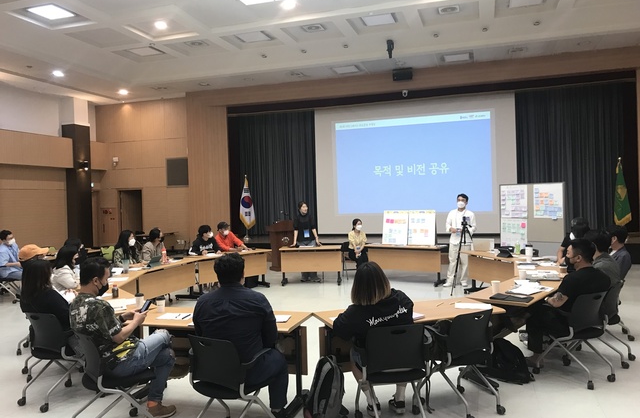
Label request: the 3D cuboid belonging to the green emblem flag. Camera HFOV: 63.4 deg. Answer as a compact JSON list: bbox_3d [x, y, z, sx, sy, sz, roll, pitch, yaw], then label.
[{"bbox_3d":[7.422,-0.384,12.749,0.420,1.780,0.320,-1,1,27],"label":"green emblem flag"}]

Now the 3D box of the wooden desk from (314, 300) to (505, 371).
[{"bbox_3d":[0.746,1.227,4.391,1.500,0.720,0.620,-2,1,-18],"label":"wooden desk"}]

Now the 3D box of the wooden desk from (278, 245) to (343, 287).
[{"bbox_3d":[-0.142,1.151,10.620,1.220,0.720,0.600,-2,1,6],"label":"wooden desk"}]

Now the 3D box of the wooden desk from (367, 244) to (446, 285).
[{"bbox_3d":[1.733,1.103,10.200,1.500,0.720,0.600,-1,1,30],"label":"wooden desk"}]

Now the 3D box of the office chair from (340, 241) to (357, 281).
[{"bbox_3d":[0.755,1.078,10.873,0.500,0.780,0.520,-2,1,-5],"label":"office chair"}]

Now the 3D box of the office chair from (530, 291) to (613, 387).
[{"bbox_3d":[2.324,1.136,4.740,0.540,0.800,0.600,-2,1,-29],"label":"office chair"}]

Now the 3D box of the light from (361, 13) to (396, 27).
[{"bbox_3d":[1.242,-3.991,10.843,0.610,0.080,0.610,-1,1,17],"label":"light"}]

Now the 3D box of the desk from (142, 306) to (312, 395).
[{"bbox_3d":[-0.853,1.274,4.361,1.500,0.720,0.620,-1,1,16],"label":"desk"}]

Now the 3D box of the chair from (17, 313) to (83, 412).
[{"bbox_3d":[-2.310,1.292,4.577,0.520,0.790,0.570,-1,1,32],"label":"chair"}]

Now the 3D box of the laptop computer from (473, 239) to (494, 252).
[{"bbox_3d":[2.879,0.623,9.073,0.360,0.220,0.270,-1,1,27],"label":"laptop computer"}]

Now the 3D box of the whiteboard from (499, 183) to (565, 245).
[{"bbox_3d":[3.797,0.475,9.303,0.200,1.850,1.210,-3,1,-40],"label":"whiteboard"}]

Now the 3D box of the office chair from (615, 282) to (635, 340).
[{"bbox_3d":[3.283,1.087,5.990,0.580,0.800,0.560,-1,1,13],"label":"office chair"}]

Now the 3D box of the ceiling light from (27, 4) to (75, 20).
[{"bbox_3d":[-5.099,-3.769,9.845,0.610,0.080,0.610,-1,1,17],"label":"ceiling light"}]

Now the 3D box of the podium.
[{"bbox_3d":[-0.955,0.890,12.716,0.620,1.220,0.480,-2,1,-27],"label":"podium"}]

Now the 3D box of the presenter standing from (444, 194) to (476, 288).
[{"bbox_3d":[2.658,0.582,9.832,0.540,1.730,0.380,-1,1,25],"label":"presenter standing"}]

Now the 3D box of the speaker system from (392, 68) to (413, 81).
[{"bbox_3d":[2.029,-3.296,12.687,0.480,0.270,0.300,-1,11,17],"label":"speaker system"}]

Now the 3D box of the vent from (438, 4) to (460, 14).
[{"bbox_3d":[2.366,-3.625,9.443,0.380,0.050,0.380,-1,1,18],"label":"vent"}]

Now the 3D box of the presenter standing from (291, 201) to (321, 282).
[{"bbox_3d":[-0.258,0.682,10.515,0.600,1.650,0.420,-2,1,7],"label":"presenter standing"}]

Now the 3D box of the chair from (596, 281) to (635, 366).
[{"bbox_3d":[2.800,1.117,5.169,0.570,0.790,0.520,-1,1,42],"label":"chair"}]

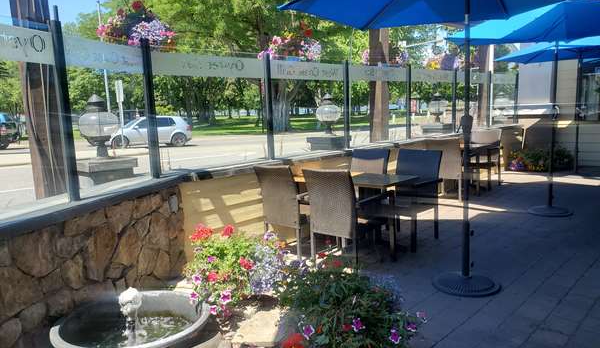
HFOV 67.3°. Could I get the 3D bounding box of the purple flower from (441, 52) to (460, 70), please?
[{"bbox_3d":[2.851,-2.131,8.537,0.340,0.340,0.360,6,12,44],"label":"purple flower"}]

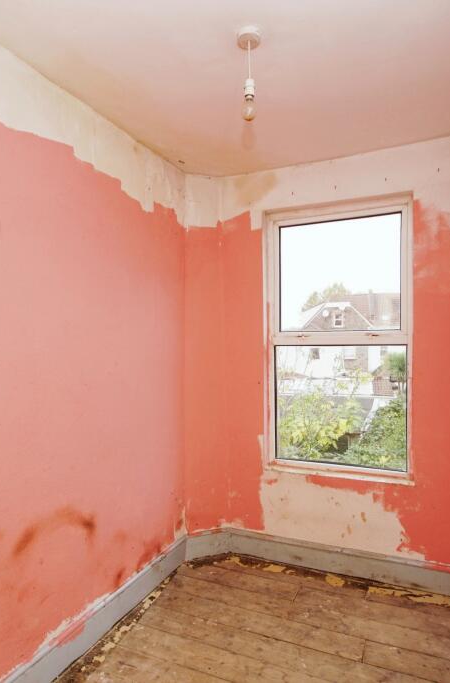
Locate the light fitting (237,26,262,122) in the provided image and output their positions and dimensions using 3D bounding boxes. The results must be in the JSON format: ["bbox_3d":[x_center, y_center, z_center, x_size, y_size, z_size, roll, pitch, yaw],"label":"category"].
[{"bbox_3d":[0.087,-0.933,1.510,0.081,0.302,0.081,0,0,0],"label":"light fitting"}]

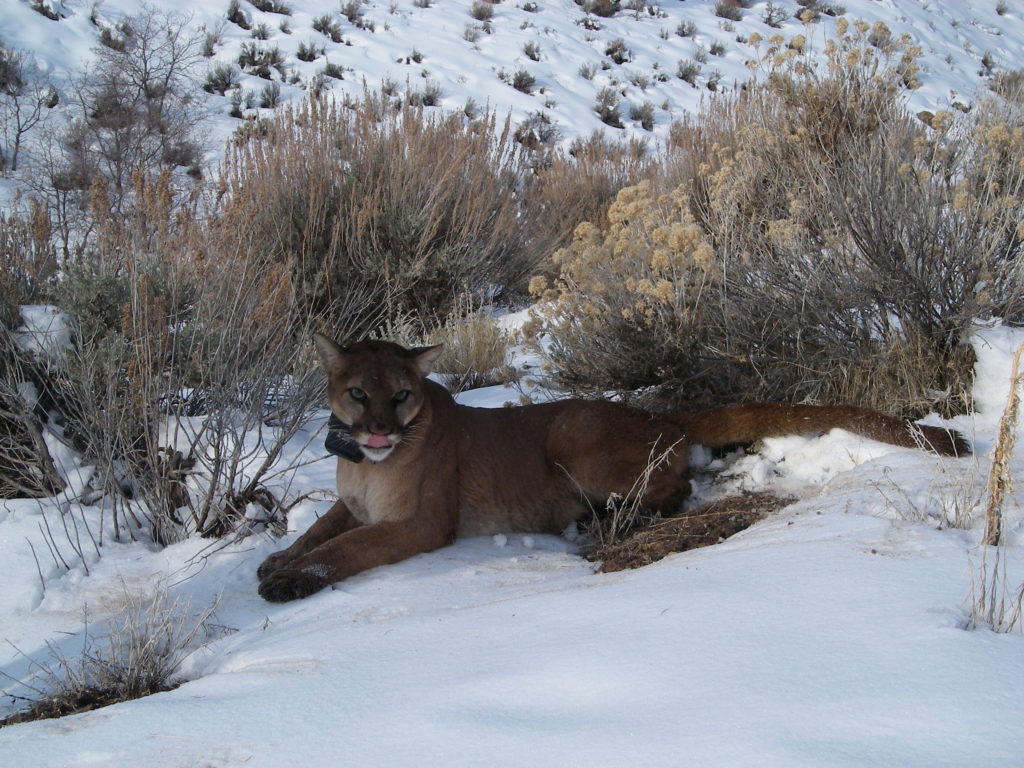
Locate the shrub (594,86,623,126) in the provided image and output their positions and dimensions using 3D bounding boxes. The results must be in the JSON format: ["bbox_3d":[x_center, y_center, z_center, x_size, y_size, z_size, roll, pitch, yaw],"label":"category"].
[{"bbox_3d":[1.423,-4.093,24.000,0.413,0.590,0.392,0,13,0],"label":"shrub"}]

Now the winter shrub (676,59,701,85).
[{"bbox_3d":[2.929,-5.186,27.000,0.398,0.431,0.378,0,13,0],"label":"winter shrub"}]

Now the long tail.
[{"bbox_3d":[0.734,0.105,3.770,0.738,0.115,0.130,-4,14,-16],"label":"long tail"}]

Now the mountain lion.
[{"bbox_3d":[0.260,0.050,3.452,1.813,0.450,0.460,-7,15,-29],"label":"mountain lion"}]

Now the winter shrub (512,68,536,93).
[{"bbox_3d":[0.187,-4.943,26.500,0.423,0.391,0.402,0,13,0],"label":"winter shrub"}]

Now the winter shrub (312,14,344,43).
[{"bbox_3d":[-3.384,-6.555,30.000,0.590,0.516,0.561,0,13,0],"label":"winter shrub"}]

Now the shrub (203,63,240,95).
[{"bbox_3d":[-4.732,-4.976,26.500,0.619,0.521,0.588,0,13,0],"label":"shrub"}]

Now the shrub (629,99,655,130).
[{"bbox_3d":[1.925,-3.961,24.000,0.354,0.443,0.336,0,13,0],"label":"shrub"}]

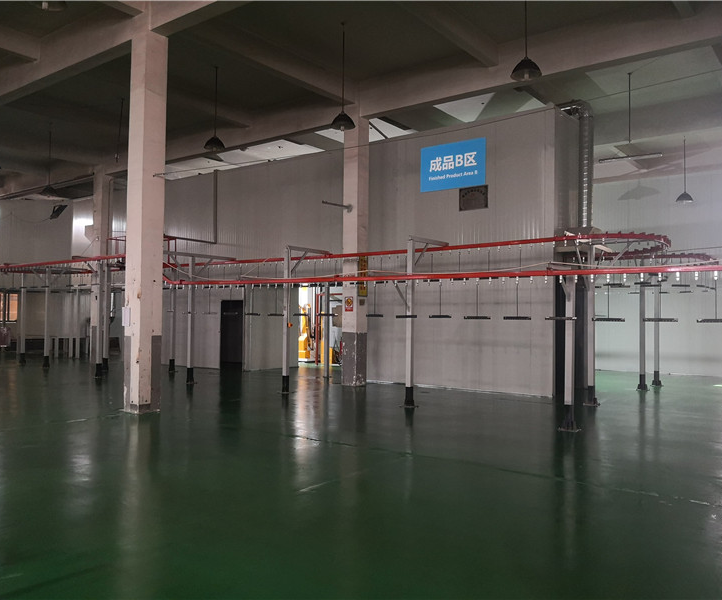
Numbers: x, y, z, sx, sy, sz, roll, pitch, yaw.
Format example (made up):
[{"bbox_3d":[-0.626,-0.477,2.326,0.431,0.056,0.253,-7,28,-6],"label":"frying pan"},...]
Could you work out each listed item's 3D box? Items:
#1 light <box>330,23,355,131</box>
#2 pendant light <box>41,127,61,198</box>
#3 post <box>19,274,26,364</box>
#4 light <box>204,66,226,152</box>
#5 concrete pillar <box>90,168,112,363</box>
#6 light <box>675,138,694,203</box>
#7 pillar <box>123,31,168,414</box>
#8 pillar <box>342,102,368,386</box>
[{"bbox_3d":[-0.331,-3.976,11.120,0.426,1.940,0.426,1,-1,0],"label":"light"},{"bbox_3d":[-8.642,-3.871,17.335,0.448,2.050,0.448,0,-2,36],"label":"pendant light"},{"bbox_3d":[-9.942,0.559,18.399,0.120,2.681,0.120,0,-2,36],"label":"post"},{"bbox_3d":[-3.064,-4.028,13.154,0.428,1.804,0.428,1,-1,0],"label":"light"},{"bbox_3d":[-8.378,-1.086,20.200,0.400,6.080,0.400,0,-2,36],"label":"concrete pillar"},{"bbox_3d":[9.332,-3.750,17.960,0.457,1.894,0.457,0,-2,36],"label":"light"},{"bbox_3d":[-3.526,-1.254,10.217,0.400,6.080,0.400,0,-2,36],"label":"pillar"},{"bbox_3d":[-0.121,-1.134,14.114,0.400,6.080,0.400,0,-2,36],"label":"pillar"}]

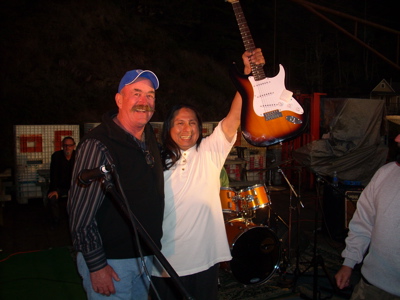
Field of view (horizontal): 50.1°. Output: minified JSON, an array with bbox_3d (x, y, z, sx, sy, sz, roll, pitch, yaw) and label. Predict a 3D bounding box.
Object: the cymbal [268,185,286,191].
[{"bbox_3d":[0.747,0.400,4.500,0.360,0.060,0.360,-4,7,-27],"label":"cymbal"}]

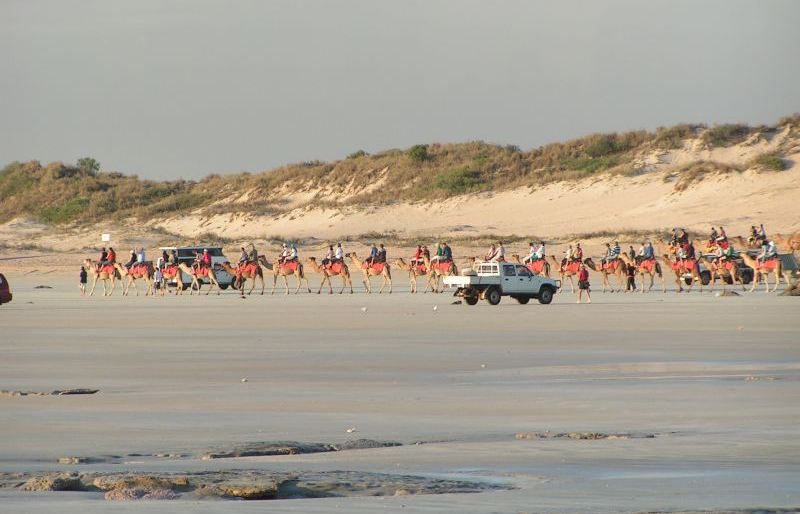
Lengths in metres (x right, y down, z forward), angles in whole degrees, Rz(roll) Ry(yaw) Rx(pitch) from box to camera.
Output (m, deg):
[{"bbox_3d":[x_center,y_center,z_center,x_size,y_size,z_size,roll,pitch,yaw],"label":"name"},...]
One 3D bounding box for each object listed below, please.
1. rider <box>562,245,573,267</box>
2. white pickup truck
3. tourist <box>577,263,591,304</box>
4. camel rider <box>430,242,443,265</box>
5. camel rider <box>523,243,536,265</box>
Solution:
[{"bbox_3d":[9.195,0.000,328.000,0.620,1.270,0.500,0,0,5],"label":"rider"},{"bbox_3d":[4.307,1.103,252.000,5.000,1.820,1.800,0,0,-40],"label":"white pickup truck"},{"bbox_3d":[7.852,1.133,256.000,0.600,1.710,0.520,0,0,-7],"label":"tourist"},{"bbox_3d":[2.018,-0.166,331.000,0.700,1.310,0.530,0,0,3],"label":"camel rider"},{"bbox_3d":[7.129,-0.203,329.000,0.700,1.200,0.520,0,0,5],"label":"camel rider"}]

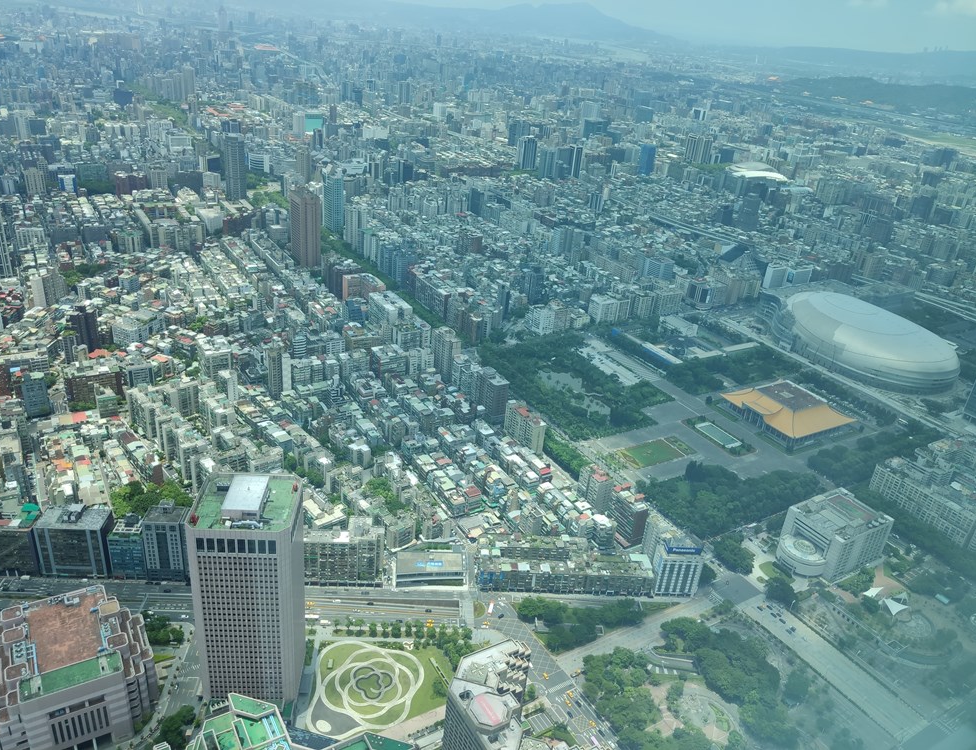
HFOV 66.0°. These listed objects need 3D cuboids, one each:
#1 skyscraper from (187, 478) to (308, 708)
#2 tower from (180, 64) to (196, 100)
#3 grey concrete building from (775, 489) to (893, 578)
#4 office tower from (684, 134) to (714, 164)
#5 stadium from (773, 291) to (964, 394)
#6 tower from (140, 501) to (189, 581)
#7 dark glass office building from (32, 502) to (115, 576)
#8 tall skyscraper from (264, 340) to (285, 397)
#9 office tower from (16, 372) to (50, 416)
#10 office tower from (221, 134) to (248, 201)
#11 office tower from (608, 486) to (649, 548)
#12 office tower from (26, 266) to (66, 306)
[{"bbox_3d":[-135.300,126.080,434.940,53.120,136.000,52.370,2,26,-7],"label":"skyscraper"},{"bbox_3d":[-1009.010,-977.970,2531.260,39.000,110.000,34.000,-9,30,-28],"label":"tower"},{"bbox_3d":[283.620,132.490,621.190,83.930,40.100,50.570,-10,30,-30],"label":"grey concrete building"},{"bbox_3d":[670.730,-717.180,2388.010,39.360,82.370,69.230,-10,30,-29],"label":"office tower"},{"bbox_3d":[511.550,-56.310,1017.470,186.000,64.000,252.000,-9,30,-27],"label":"stadium"},{"bbox_3d":[-225.750,118.450,527.690,25.500,52.000,18.500,2,26,-7],"label":"tower"},{"bbox_3d":[-287.740,116.750,527.070,42.830,44.830,23.540,3,26,-7],"label":"dark glass office building"},{"bbox_3d":[-216.830,-1.170,768.490,12.350,57.420,9.230,18,28,23],"label":"tall skyscraper"},{"bbox_3d":[-423.670,17.110,703.000,20.250,39.400,19.000,-12,31,-33],"label":"office tower"},{"bbox_3d":[-480.480,-389.010,1420.840,34.000,128.000,30.000,-9,30,-28],"label":"office tower"},{"bbox_3d":[112.000,116.280,613.730,17.000,40.000,31.500,-9,30,-28],"label":"office tower"},{"bbox_3d":[-540.370,-105.030,927.770,14.730,43.740,39.460,9,26,6],"label":"office tower"}]

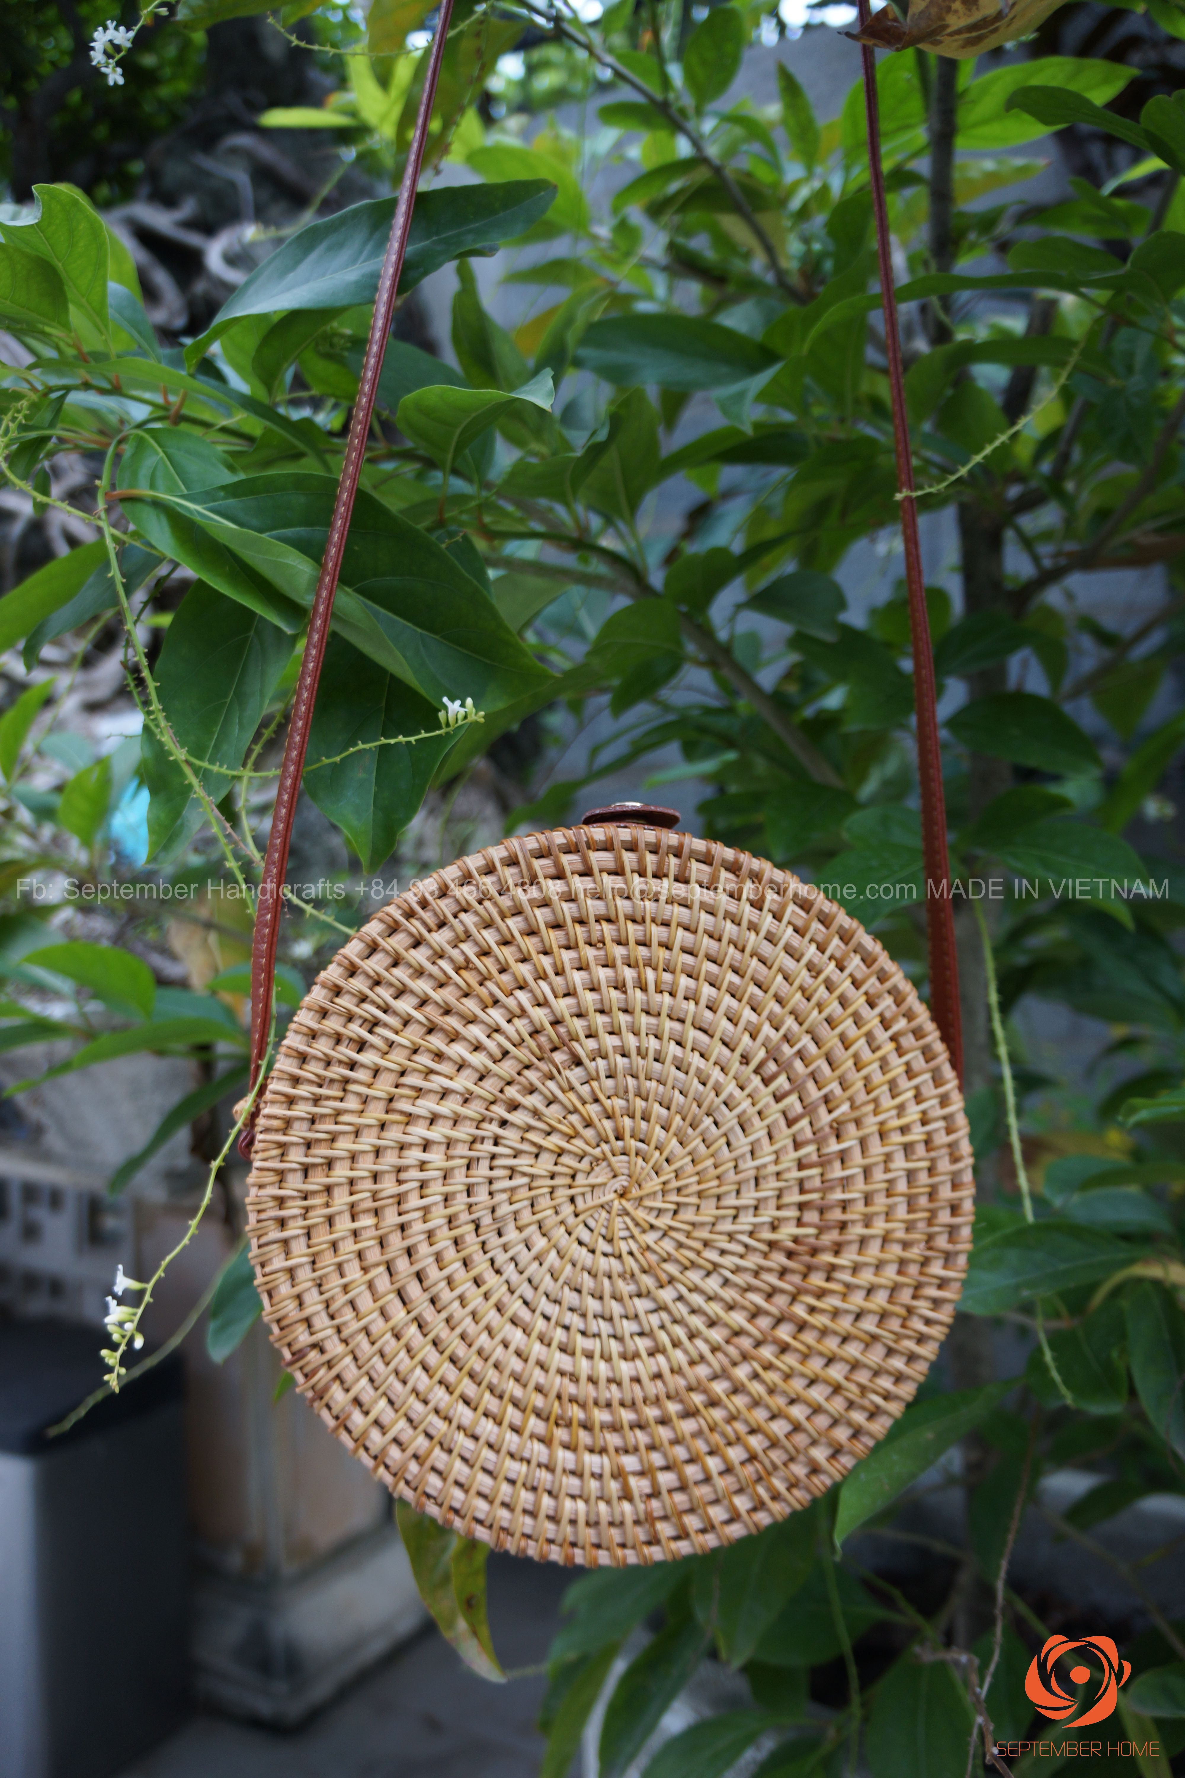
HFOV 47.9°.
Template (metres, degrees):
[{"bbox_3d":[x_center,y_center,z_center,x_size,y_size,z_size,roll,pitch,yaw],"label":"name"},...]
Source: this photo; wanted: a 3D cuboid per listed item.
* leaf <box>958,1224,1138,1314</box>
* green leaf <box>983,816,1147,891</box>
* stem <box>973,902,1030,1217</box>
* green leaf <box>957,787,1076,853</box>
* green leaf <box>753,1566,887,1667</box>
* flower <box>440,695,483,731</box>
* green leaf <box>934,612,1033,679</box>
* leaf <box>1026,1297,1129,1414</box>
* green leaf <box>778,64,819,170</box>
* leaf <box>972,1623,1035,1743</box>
[{"bbox_3d":[0.211,0.177,0.620,0.095,0.018,0.042,-15,42,-9],"label":"leaf"},{"bbox_3d":[0.265,-0.015,0.750,0.094,0.054,0.055,0,-3,0],"label":"green leaf"},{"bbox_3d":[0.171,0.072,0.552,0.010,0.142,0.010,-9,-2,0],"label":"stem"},{"bbox_3d":[0.262,-0.042,0.820,0.068,0.038,0.025,-21,-25,-1],"label":"green leaf"},{"bbox_3d":[0.125,0.420,0.770,0.090,0.056,0.018,-13,-36,-12],"label":"green leaf"},{"bbox_3d":[-0.043,-0.058,0.440,0.014,0.011,0.010,0,3,0],"label":"flower"},{"bbox_3d":[0.229,-0.143,0.780,0.074,0.016,0.042,-21,46,-9],"label":"green leaf"},{"bbox_3d":[0.320,0.306,0.880,0.066,0.081,0.025,-3,-23,8],"label":"leaf"},{"bbox_3d":[0.114,-0.428,0.740,0.011,0.060,0.023,-9,15,38],"label":"green leaf"},{"bbox_3d":[0.231,0.447,0.750,0.037,0.070,0.035,0,-3,0],"label":"leaf"}]

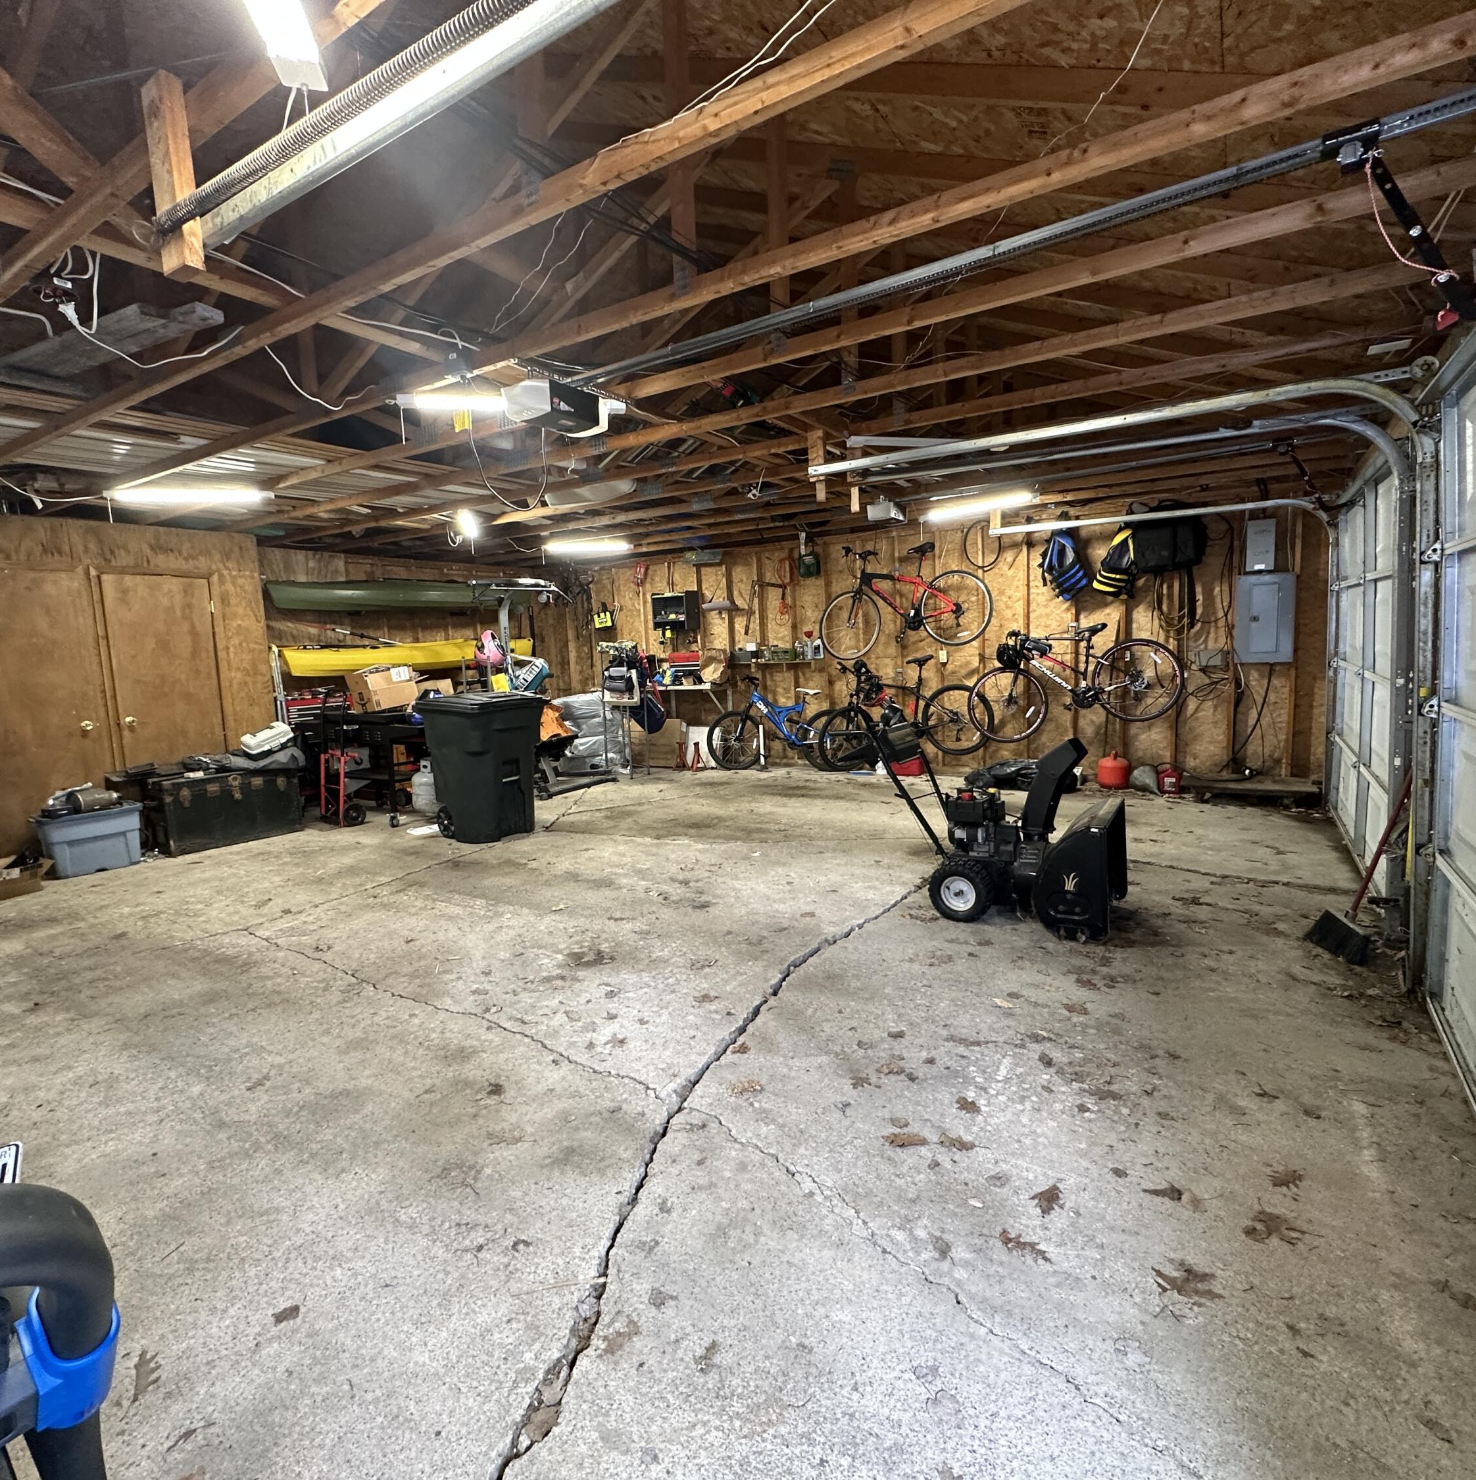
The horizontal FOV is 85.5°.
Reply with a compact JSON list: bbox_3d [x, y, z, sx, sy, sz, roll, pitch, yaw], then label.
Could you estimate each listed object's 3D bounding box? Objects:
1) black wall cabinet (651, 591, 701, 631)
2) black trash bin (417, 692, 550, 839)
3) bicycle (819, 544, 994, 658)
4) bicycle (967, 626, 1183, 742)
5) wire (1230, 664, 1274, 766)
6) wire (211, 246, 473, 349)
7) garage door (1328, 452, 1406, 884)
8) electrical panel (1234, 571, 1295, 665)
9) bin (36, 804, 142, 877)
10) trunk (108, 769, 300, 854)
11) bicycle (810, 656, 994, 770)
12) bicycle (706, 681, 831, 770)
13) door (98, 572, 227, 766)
[{"bbox_3d":[-0.703,-1.484,9.247,0.470,0.430,0.260,1,8,32],"label":"black wall cabinet"},{"bbox_3d":[-1.971,0.202,6.214,0.730,1.060,0.660,1,7,32],"label":"black trash bin"},{"bbox_3d":[1.547,-1.345,7.649,1.760,1.030,0.620,-4,4,36],"label":"bicycle"},{"bbox_3d":[2.832,-0.534,6.883,1.740,0.965,0.600,-12,0,35],"label":"bicycle"},{"bbox_3d":[4.157,-0.199,6.453,0.260,0.840,0.080,1,7,32],"label":"wire"},{"bbox_3d":[-1.291,-1.457,2.745,0.070,0.090,1.020,2,8,32],"label":"wire"},{"bbox_3d":[3.613,-0.387,4.621,0.060,2.130,2.740,1,7,32],"label":"garage door"},{"bbox_3d":[4.252,-0.979,6.431,0.380,0.705,0.090,2,8,32],"label":"electrical panel"},{"bbox_3d":[-4.493,0.692,5.549,0.420,0.400,0.560,4,9,40],"label":"bin"},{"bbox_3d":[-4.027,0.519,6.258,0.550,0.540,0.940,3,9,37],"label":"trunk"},{"bbox_3d":[1.579,-0.202,7.845,1.820,1.150,0.600,1,7,32],"label":"bicycle"},{"bbox_3d":[0.495,-0.171,8.652,1.730,1.020,0.580,0,7,25],"label":"bicycle"},{"bbox_3d":[-4.487,-0.255,6.360,0.050,2.040,0.760,1,7,32],"label":"door"}]

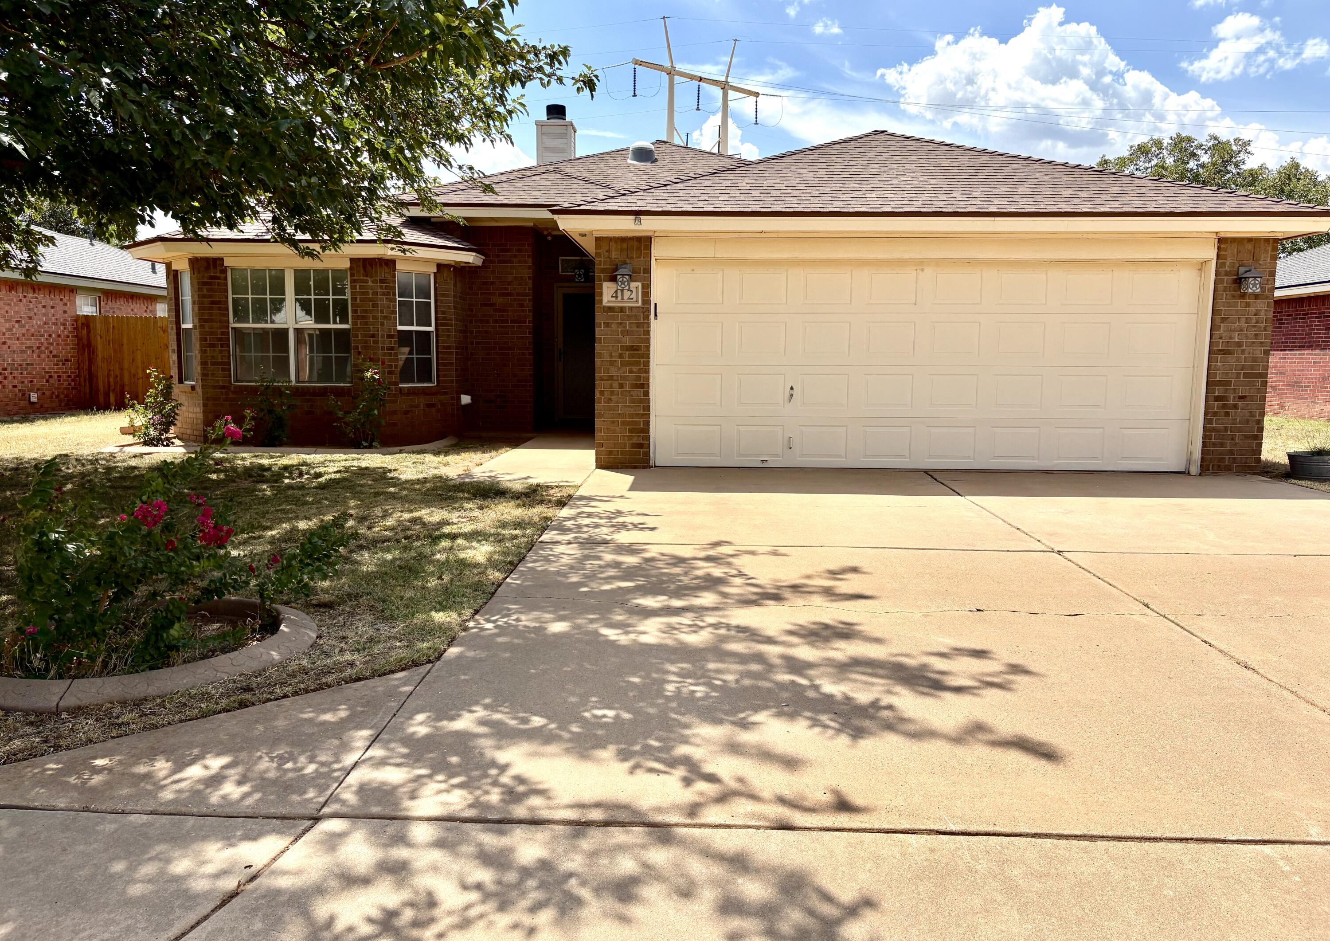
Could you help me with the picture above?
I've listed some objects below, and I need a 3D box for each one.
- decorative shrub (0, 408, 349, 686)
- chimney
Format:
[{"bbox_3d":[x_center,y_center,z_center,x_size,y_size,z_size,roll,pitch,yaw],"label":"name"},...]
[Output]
[{"bbox_3d":[-2.147,0.254,4.472,1.360,0.980,1.080,1,7,3],"label":"decorative shrub"},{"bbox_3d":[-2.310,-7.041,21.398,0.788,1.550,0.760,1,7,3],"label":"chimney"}]

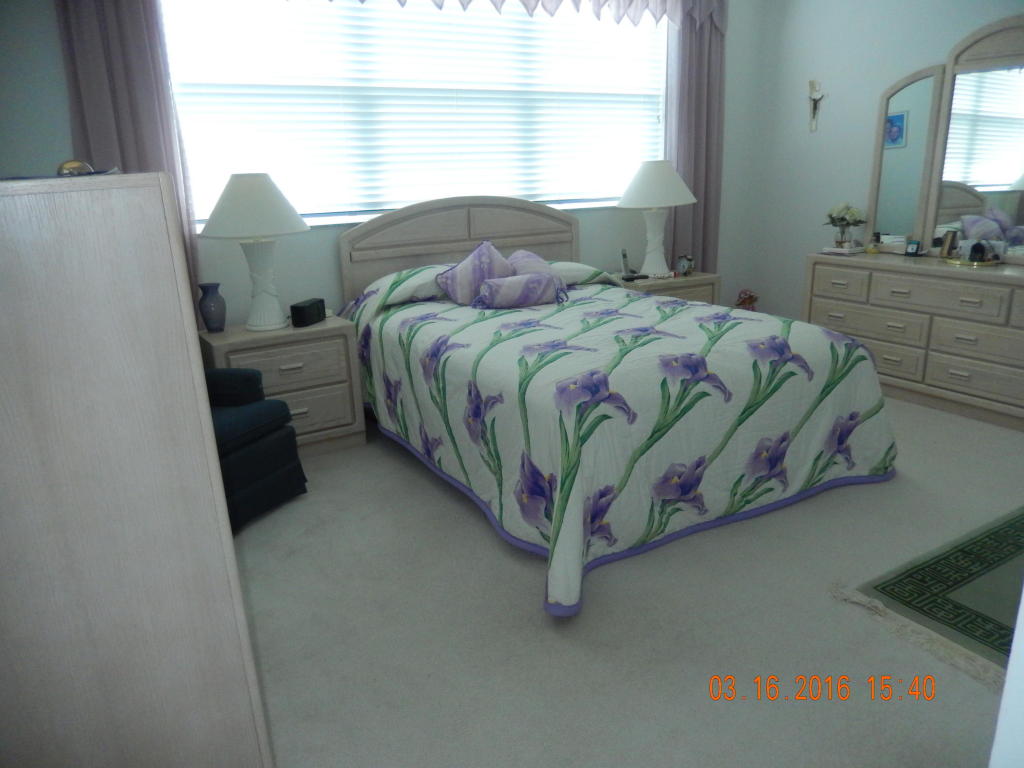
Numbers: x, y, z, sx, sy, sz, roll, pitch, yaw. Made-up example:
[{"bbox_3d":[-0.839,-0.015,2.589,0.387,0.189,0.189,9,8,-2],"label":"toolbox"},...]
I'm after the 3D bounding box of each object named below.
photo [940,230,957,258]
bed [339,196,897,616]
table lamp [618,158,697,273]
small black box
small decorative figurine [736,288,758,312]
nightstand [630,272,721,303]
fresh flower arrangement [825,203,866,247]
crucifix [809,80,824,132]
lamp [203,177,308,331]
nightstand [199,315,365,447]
[{"bbox_3d":[2.620,-0.842,4.456,0.045,0.170,0.120,0,16,7],"label":"photo"},{"bbox_3d":[0.341,-0.276,3.680,1.770,1.247,2.280,-11,18,-28],"label":"bed"},{"bbox_3d":[0.977,-1.105,5.006,0.530,0.773,0.530,-2,16,1],"label":"table lamp"},{"bbox_3d":[-1.075,-0.375,3.920,0.080,0.112,0.185,4,17,20],"label":"small black box"},{"bbox_3d":[1.751,-0.615,5.506,0.160,0.210,0.140,3,17,15],"label":"small decorative figurine"},{"bbox_3d":[1.015,-0.407,5.139,0.690,0.643,0.460,-11,18,-28],"label":"nightstand"},{"bbox_3d":[2.221,-1.057,4.932,0.260,0.290,0.260,-11,18,-28],"label":"fresh flower arrangement"},{"bbox_3d":[2.121,-1.934,5.144,0.040,0.340,0.145,-11,18,-28],"label":"crucifix"},{"bbox_3d":[-1.290,-0.672,3.781,0.530,0.773,0.530,-11,18,-28],"label":"lamp"},{"bbox_3d":[-1.212,0.018,3.936,0.694,0.643,0.462,-11,18,-28],"label":"nightstand"}]

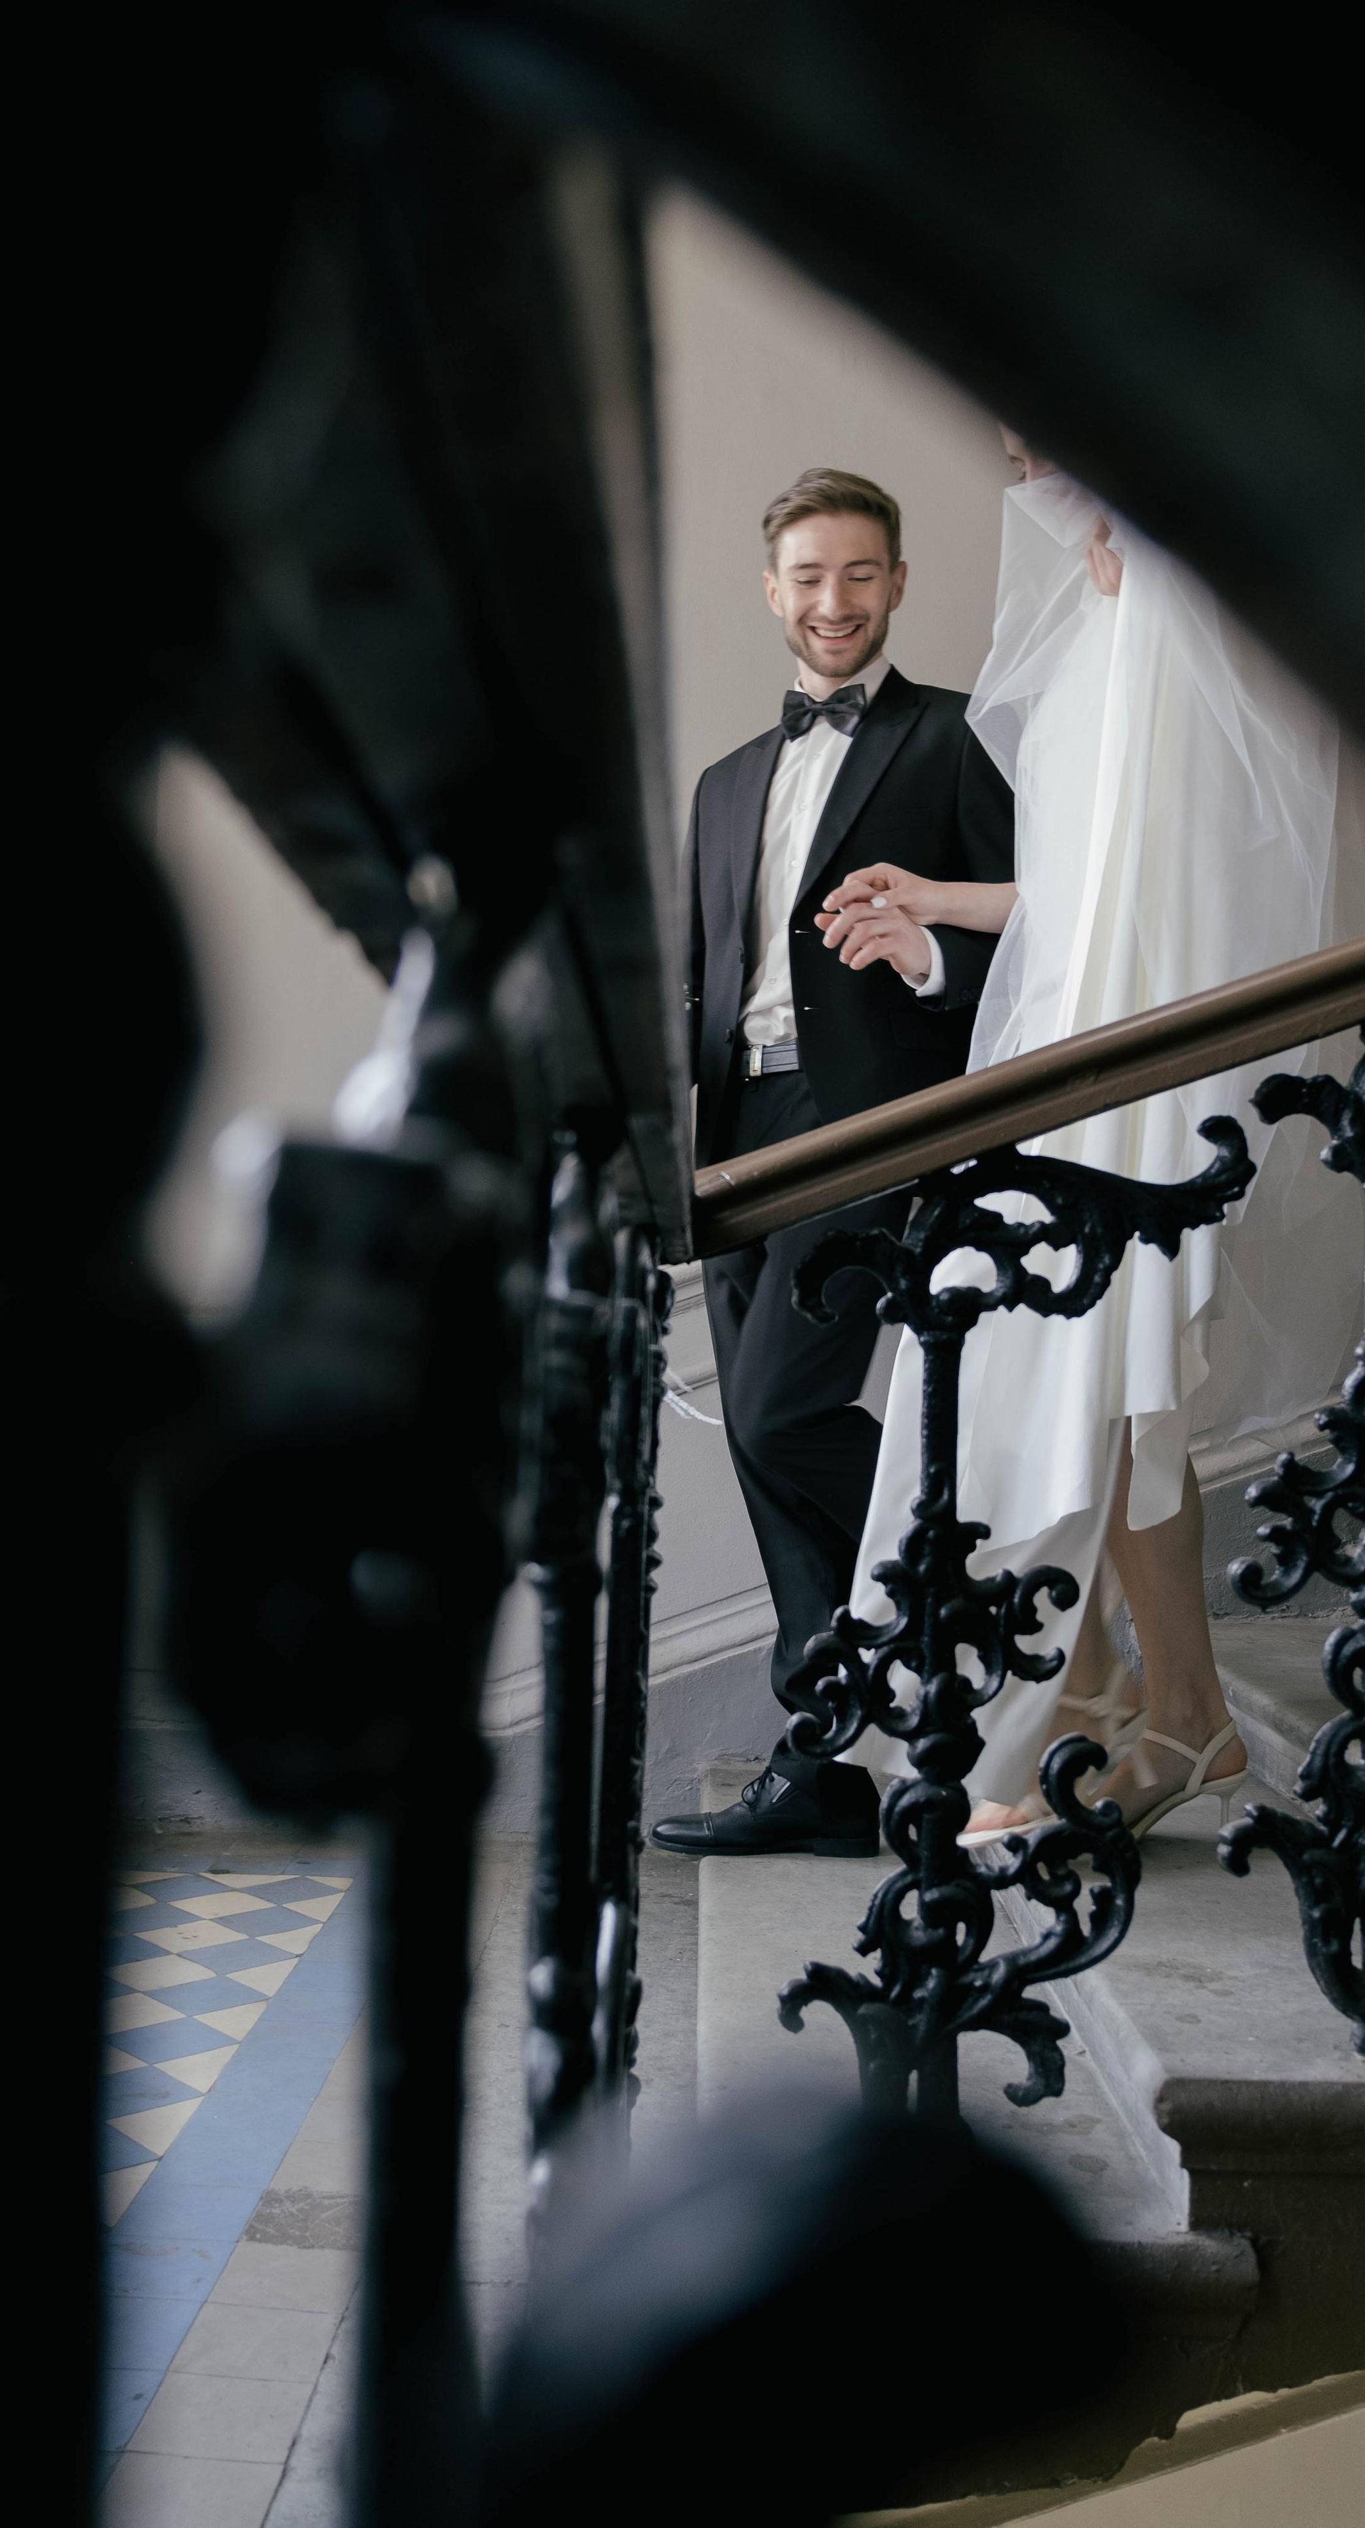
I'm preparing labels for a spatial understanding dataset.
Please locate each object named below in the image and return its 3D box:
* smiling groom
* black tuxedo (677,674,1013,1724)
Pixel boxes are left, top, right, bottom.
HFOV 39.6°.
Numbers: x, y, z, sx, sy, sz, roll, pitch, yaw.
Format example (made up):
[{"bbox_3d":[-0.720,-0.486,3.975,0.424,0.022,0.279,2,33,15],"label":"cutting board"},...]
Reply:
[{"bbox_3d":[0.205,-0.148,2.460,0.540,1.800,0.470,-2,-5,38],"label":"smiling groom"},{"bbox_3d":[0.225,-0.095,2.470,0.520,1.390,0.400,-2,-5,38],"label":"black tuxedo"}]

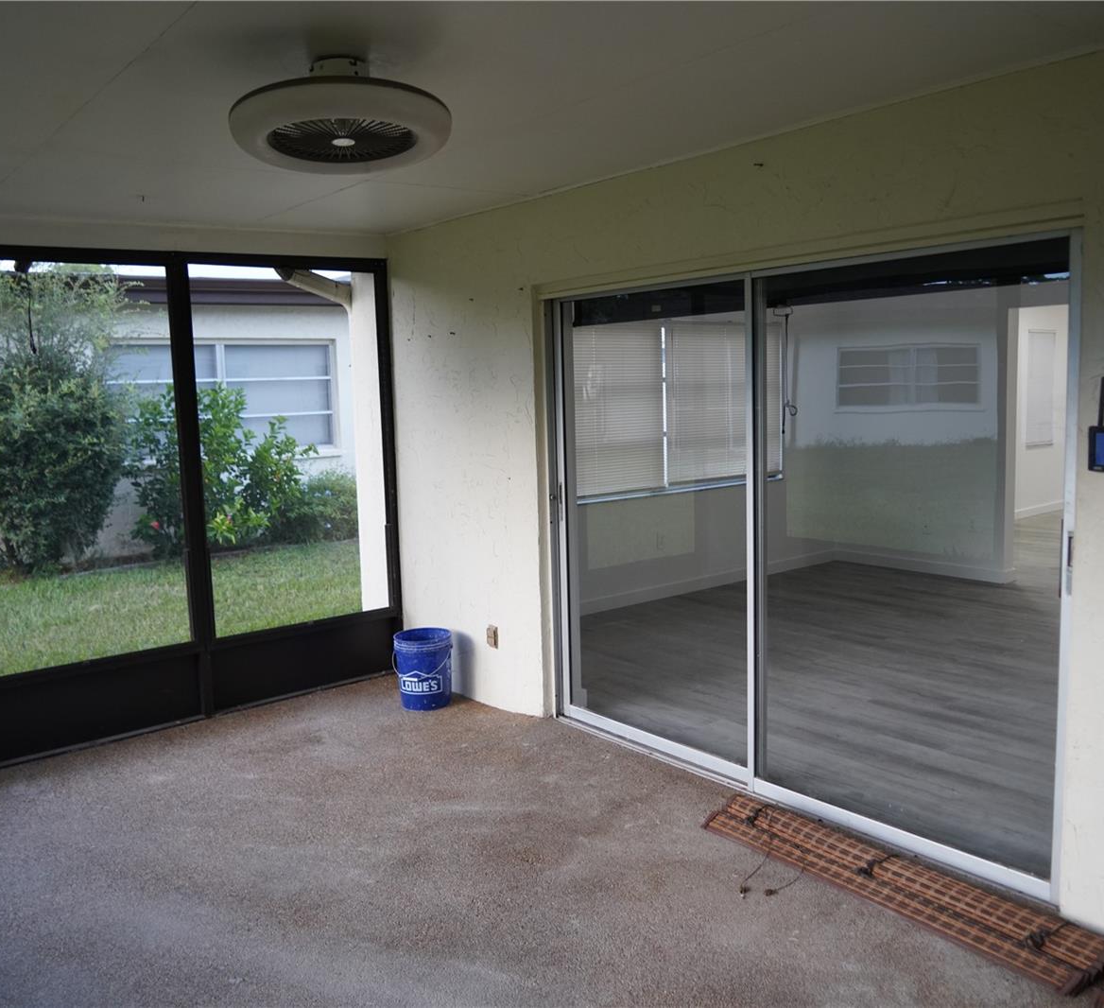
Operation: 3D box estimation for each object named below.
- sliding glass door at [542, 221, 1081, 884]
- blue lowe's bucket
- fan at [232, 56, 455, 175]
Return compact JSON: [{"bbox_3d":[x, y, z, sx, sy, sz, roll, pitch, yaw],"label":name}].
[{"bbox_3d":[0.795,0.136,3.928,0.100,2.010,2.410,-7,9,-38],"label":"sliding glass door"},{"bbox_3d":[-0.671,0.868,5.308,0.308,0.370,0.308,-3,7,-8],"label":"blue lowe's bucket"},{"bbox_3d":[-0.541,-1.022,2.600,0.565,0.205,0.565,-2,7,0],"label":"fan"}]

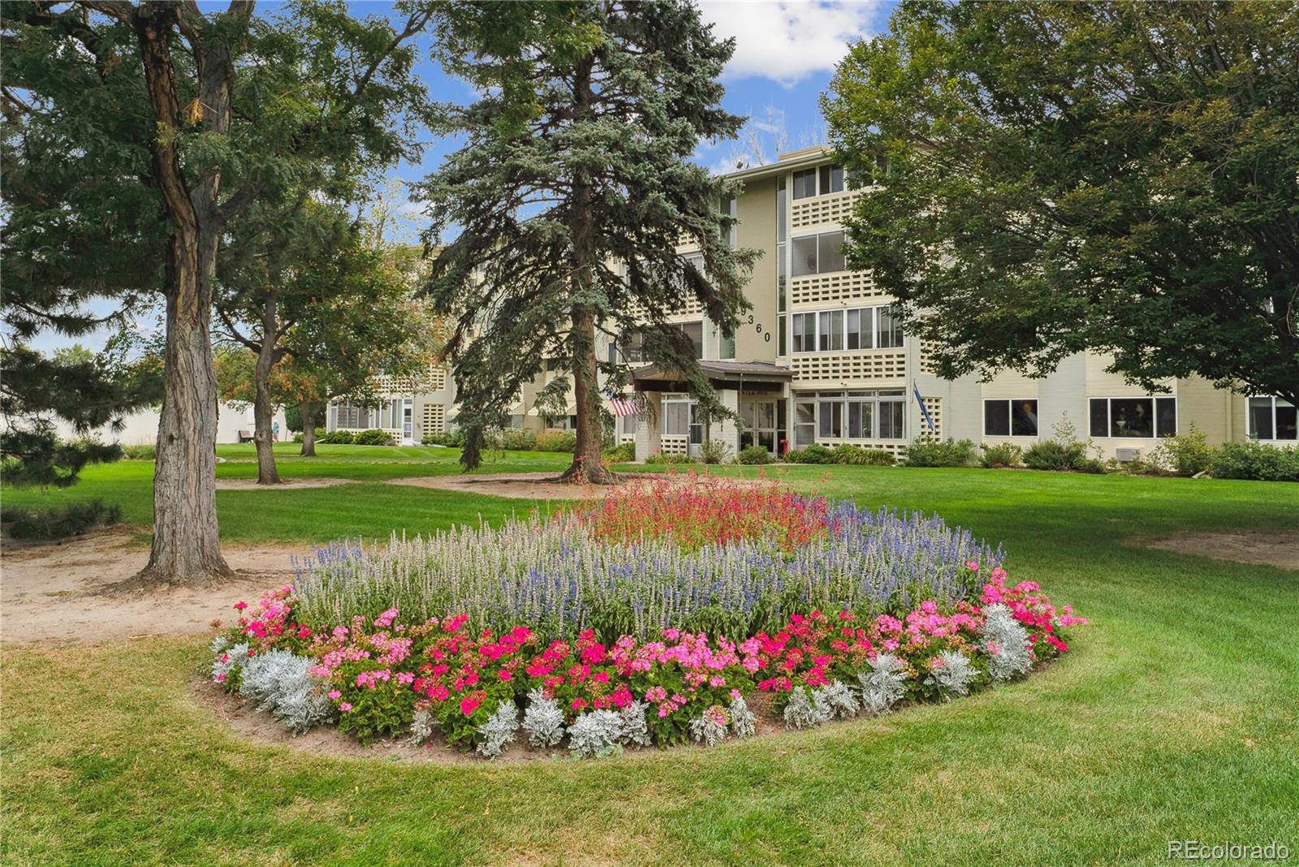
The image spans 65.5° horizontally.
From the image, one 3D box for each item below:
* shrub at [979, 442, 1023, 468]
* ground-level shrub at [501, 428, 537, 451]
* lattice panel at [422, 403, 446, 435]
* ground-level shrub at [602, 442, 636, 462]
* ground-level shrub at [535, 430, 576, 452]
[{"bbox_3d":[9.986,0.620,28.700,1.210,0.740,1.150,1,1,45],"label":"shrub"},{"bbox_3d":[-5.752,0.245,44.400,1.550,0.980,1.400,0,1,0],"label":"ground-level shrub"},{"bbox_3d":[-10.885,-0.669,51.200,1.280,1.750,0.160,-1,2,-44],"label":"lattice panel"},{"bbox_3d":[-1.066,0.647,34.800,1.250,0.720,1.100,0,1,0],"label":"ground-level shrub"},{"bbox_3d":[-3.901,0.316,42.000,1.970,0.920,1.600,1,1,45],"label":"ground-level shrub"}]

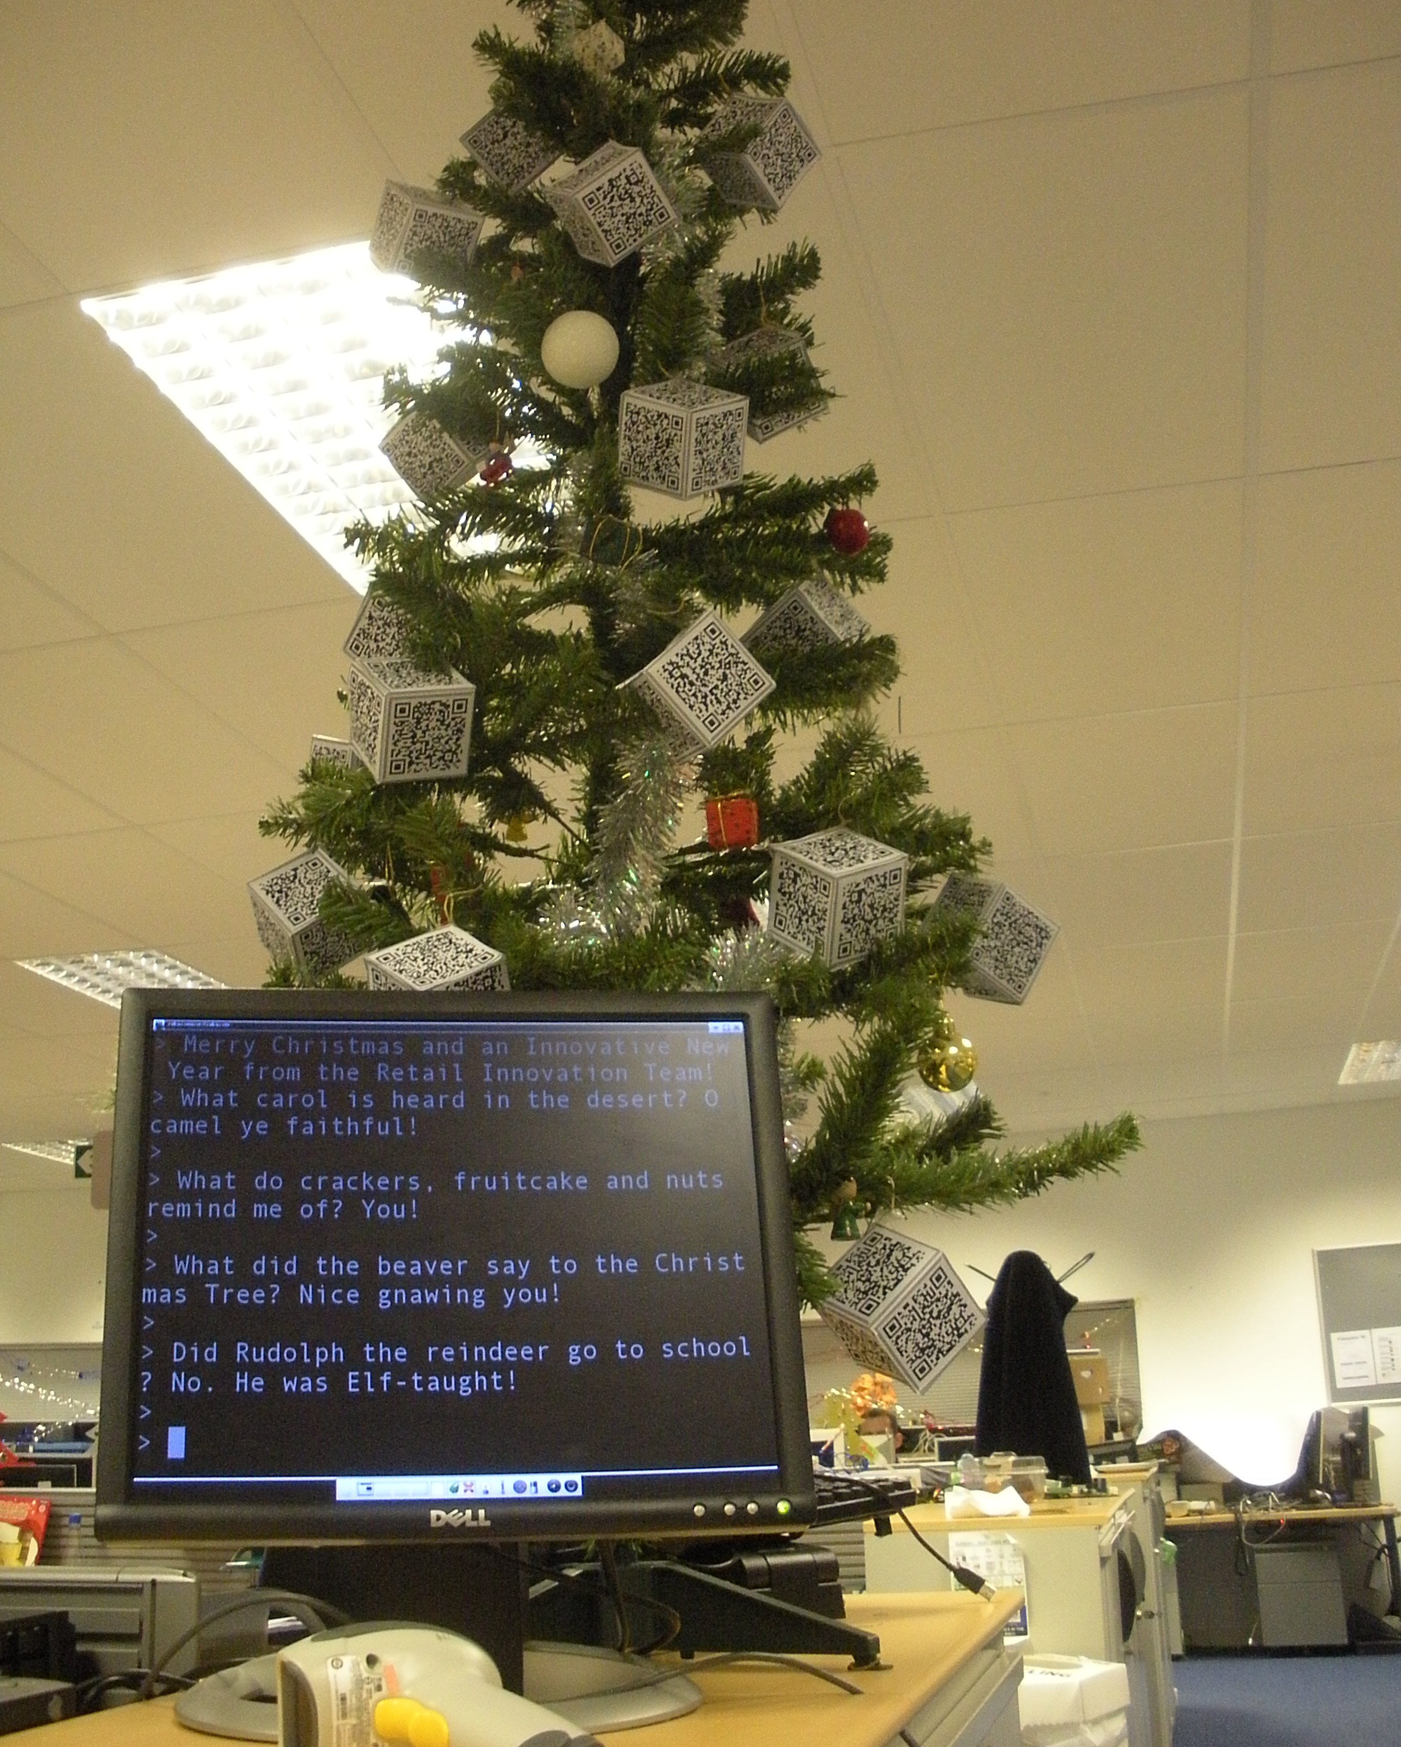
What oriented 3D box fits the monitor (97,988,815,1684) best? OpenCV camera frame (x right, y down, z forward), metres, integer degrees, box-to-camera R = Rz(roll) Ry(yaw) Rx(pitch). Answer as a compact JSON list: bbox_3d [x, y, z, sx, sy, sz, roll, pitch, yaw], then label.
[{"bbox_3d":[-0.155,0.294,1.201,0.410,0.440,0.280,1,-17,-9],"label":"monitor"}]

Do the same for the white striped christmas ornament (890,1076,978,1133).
[{"bbox_3d":[0.165,0.163,1.360,0.067,0.070,0.067,-6,-18,13],"label":"white striped christmas ornament"}]

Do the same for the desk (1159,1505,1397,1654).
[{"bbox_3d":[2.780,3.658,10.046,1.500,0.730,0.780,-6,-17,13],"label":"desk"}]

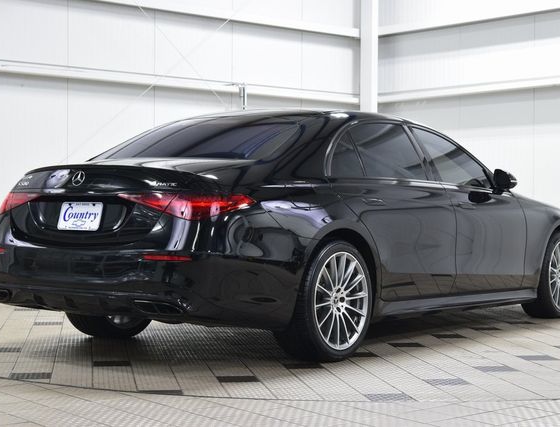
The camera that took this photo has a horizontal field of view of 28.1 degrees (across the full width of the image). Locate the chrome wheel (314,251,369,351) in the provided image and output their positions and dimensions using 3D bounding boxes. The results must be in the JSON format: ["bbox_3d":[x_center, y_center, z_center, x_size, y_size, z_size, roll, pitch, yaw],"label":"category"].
[{"bbox_3d":[0.264,0.491,6.357,0.220,0.560,0.560,1,1,36],"label":"chrome wheel"}]

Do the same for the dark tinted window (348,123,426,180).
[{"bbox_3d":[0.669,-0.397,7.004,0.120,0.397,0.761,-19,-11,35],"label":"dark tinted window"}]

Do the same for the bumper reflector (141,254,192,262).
[{"bbox_3d":[-0.554,0.224,5.580,0.260,0.036,0.035,1,1,19],"label":"bumper reflector"}]

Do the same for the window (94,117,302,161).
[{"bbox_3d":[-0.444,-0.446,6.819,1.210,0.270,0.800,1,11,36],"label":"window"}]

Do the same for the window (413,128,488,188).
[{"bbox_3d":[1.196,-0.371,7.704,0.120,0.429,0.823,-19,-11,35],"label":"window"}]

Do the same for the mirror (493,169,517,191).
[{"bbox_3d":[1.606,-0.229,7.999,0.195,0.160,0.140,1,1,36],"label":"mirror"}]

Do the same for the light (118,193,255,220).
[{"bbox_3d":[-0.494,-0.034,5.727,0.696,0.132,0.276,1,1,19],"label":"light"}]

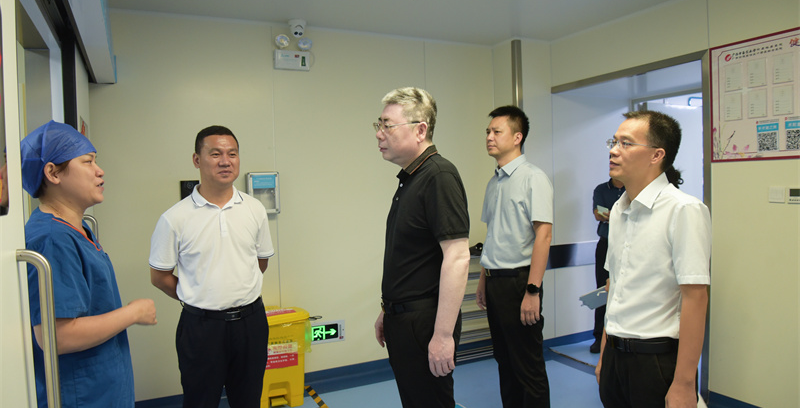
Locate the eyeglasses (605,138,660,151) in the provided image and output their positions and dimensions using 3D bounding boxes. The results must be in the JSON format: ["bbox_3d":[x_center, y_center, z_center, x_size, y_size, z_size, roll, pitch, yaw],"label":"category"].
[{"bbox_3d":[0.864,-0.210,1.960,0.140,0.045,0.140,6,1,-13],"label":"eyeglasses"}]

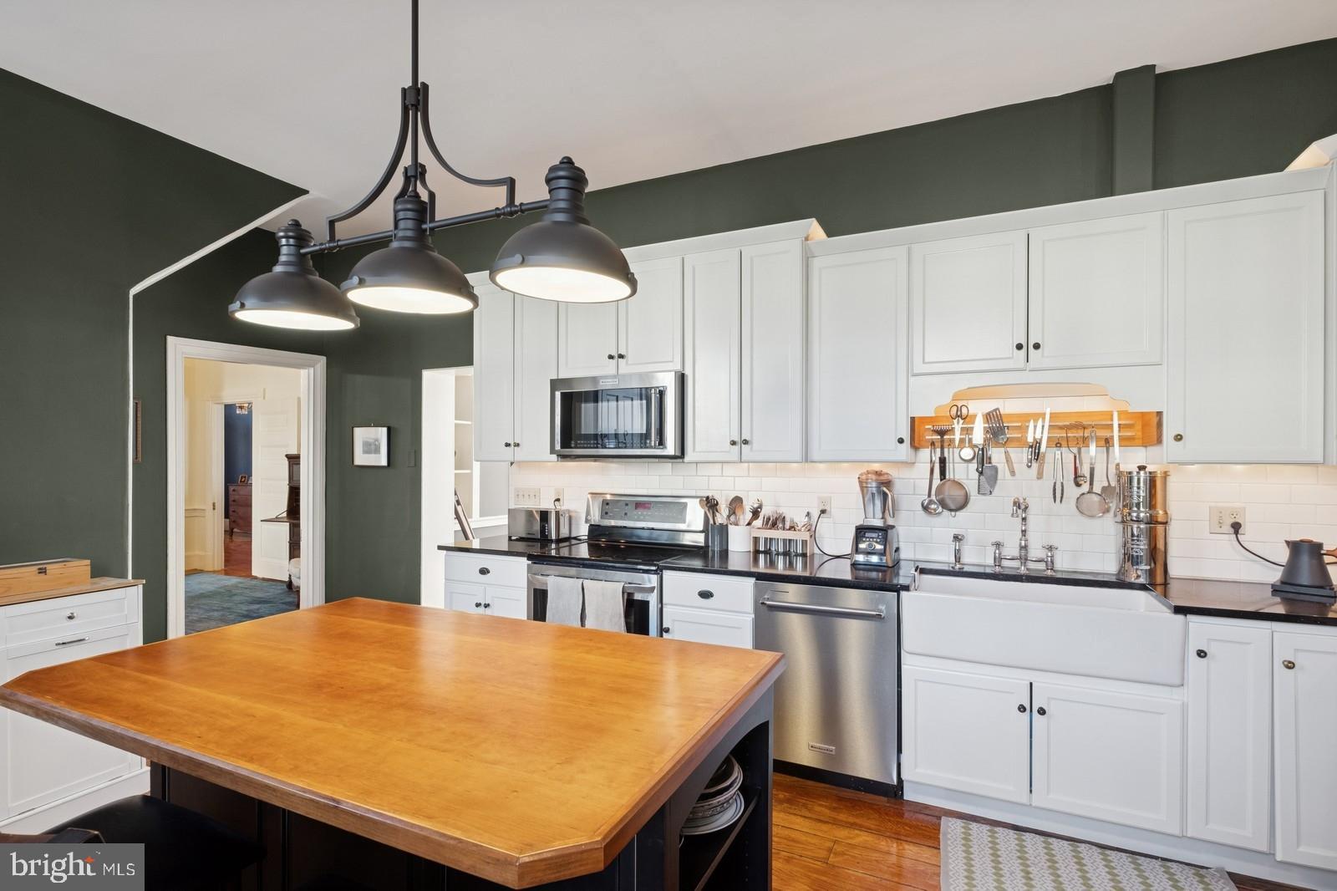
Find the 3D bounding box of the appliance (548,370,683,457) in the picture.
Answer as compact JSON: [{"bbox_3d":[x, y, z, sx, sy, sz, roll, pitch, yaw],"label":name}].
[{"bbox_3d":[-0.215,-0.146,3.471,0.757,0.430,0.415,0,0,25],"label":"appliance"}]

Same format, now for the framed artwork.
[{"bbox_3d":[-2.199,0.006,4.673,0.358,0.296,0.030,0,-1,25],"label":"framed artwork"}]

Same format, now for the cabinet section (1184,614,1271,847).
[{"bbox_3d":[1.994,0.966,2.377,0.218,0.732,0.590,0,0,25],"label":"cabinet section"}]

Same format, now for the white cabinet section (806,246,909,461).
[{"bbox_3d":[0.925,-0.398,3.010,0.450,0.950,0.340,0,0,25],"label":"white cabinet section"}]

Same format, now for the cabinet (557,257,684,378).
[{"bbox_3d":[-0.201,-0.660,3.514,0.762,0.588,0.335,0,0,25],"label":"cabinet"}]

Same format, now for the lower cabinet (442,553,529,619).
[{"bbox_3d":[-0.892,1.036,3.713,0.605,0.883,0.555,0,0,25],"label":"lower cabinet"}]

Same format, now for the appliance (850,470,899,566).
[{"bbox_3d":[0.980,0.337,2.995,0.200,0.438,0.215,0,0,30],"label":"appliance"}]

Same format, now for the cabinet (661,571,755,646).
[{"bbox_3d":[0.300,0.987,3.166,0.463,0.787,0.600,0,-1,25],"label":"cabinet"}]

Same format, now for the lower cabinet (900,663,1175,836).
[{"bbox_3d":[1.478,1.111,2.611,0.902,0.460,0.600,0,-1,25],"label":"lower cabinet"}]

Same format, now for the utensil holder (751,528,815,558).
[{"bbox_3d":[0.590,0.497,3.264,0.295,0.123,0.100,0,0,25],"label":"utensil holder"}]

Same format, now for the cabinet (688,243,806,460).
[{"bbox_3d":[0.436,-0.441,3.245,0.617,1.037,0.380,0,-1,25],"label":"cabinet"}]

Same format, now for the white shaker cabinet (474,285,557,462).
[{"bbox_3d":[-0.810,-0.434,3.830,0.608,1.037,0.380,0,-1,25],"label":"white shaker cabinet"}]

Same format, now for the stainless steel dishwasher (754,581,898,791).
[{"bbox_3d":[0.776,0.982,2.925,0.596,0.772,0.610,0,-1,25],"label":"stainless steel dishwasher"}]

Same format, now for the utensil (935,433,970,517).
[{"bbox_3d":[1.316,0.134,2.923,0.145,0.385,0.070,0,0,25],"label":"utensil"}]

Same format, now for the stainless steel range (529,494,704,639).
[{"bbox_3d":[-0.267,0.874,3.345,0.760,1.200,0.670,0,0,25],"label":"stainless steel range"}]

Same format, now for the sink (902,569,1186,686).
[{"bbox_3d":[1.431,0.702,2.519,0.901,0.246,0.445,0,0,25],"label":"sink"}]

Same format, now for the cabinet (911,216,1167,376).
[{"bbox_3d":[1.556,-0.599,2.753,0.907,0.578,0.320,0,-1,25],"label":"cabinet"}]

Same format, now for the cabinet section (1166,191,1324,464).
[{"bbox_3d":[2.174,-0.413,2.461,0.446,0.956,0.320,0,-1,25],"label":"cabinet section"}]

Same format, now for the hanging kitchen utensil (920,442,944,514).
[{"bbox_3d":[1.233,0.151,2.954,0.100,0.352,0.085,0,0,25],"label":"hanging kitchen utensil"}]

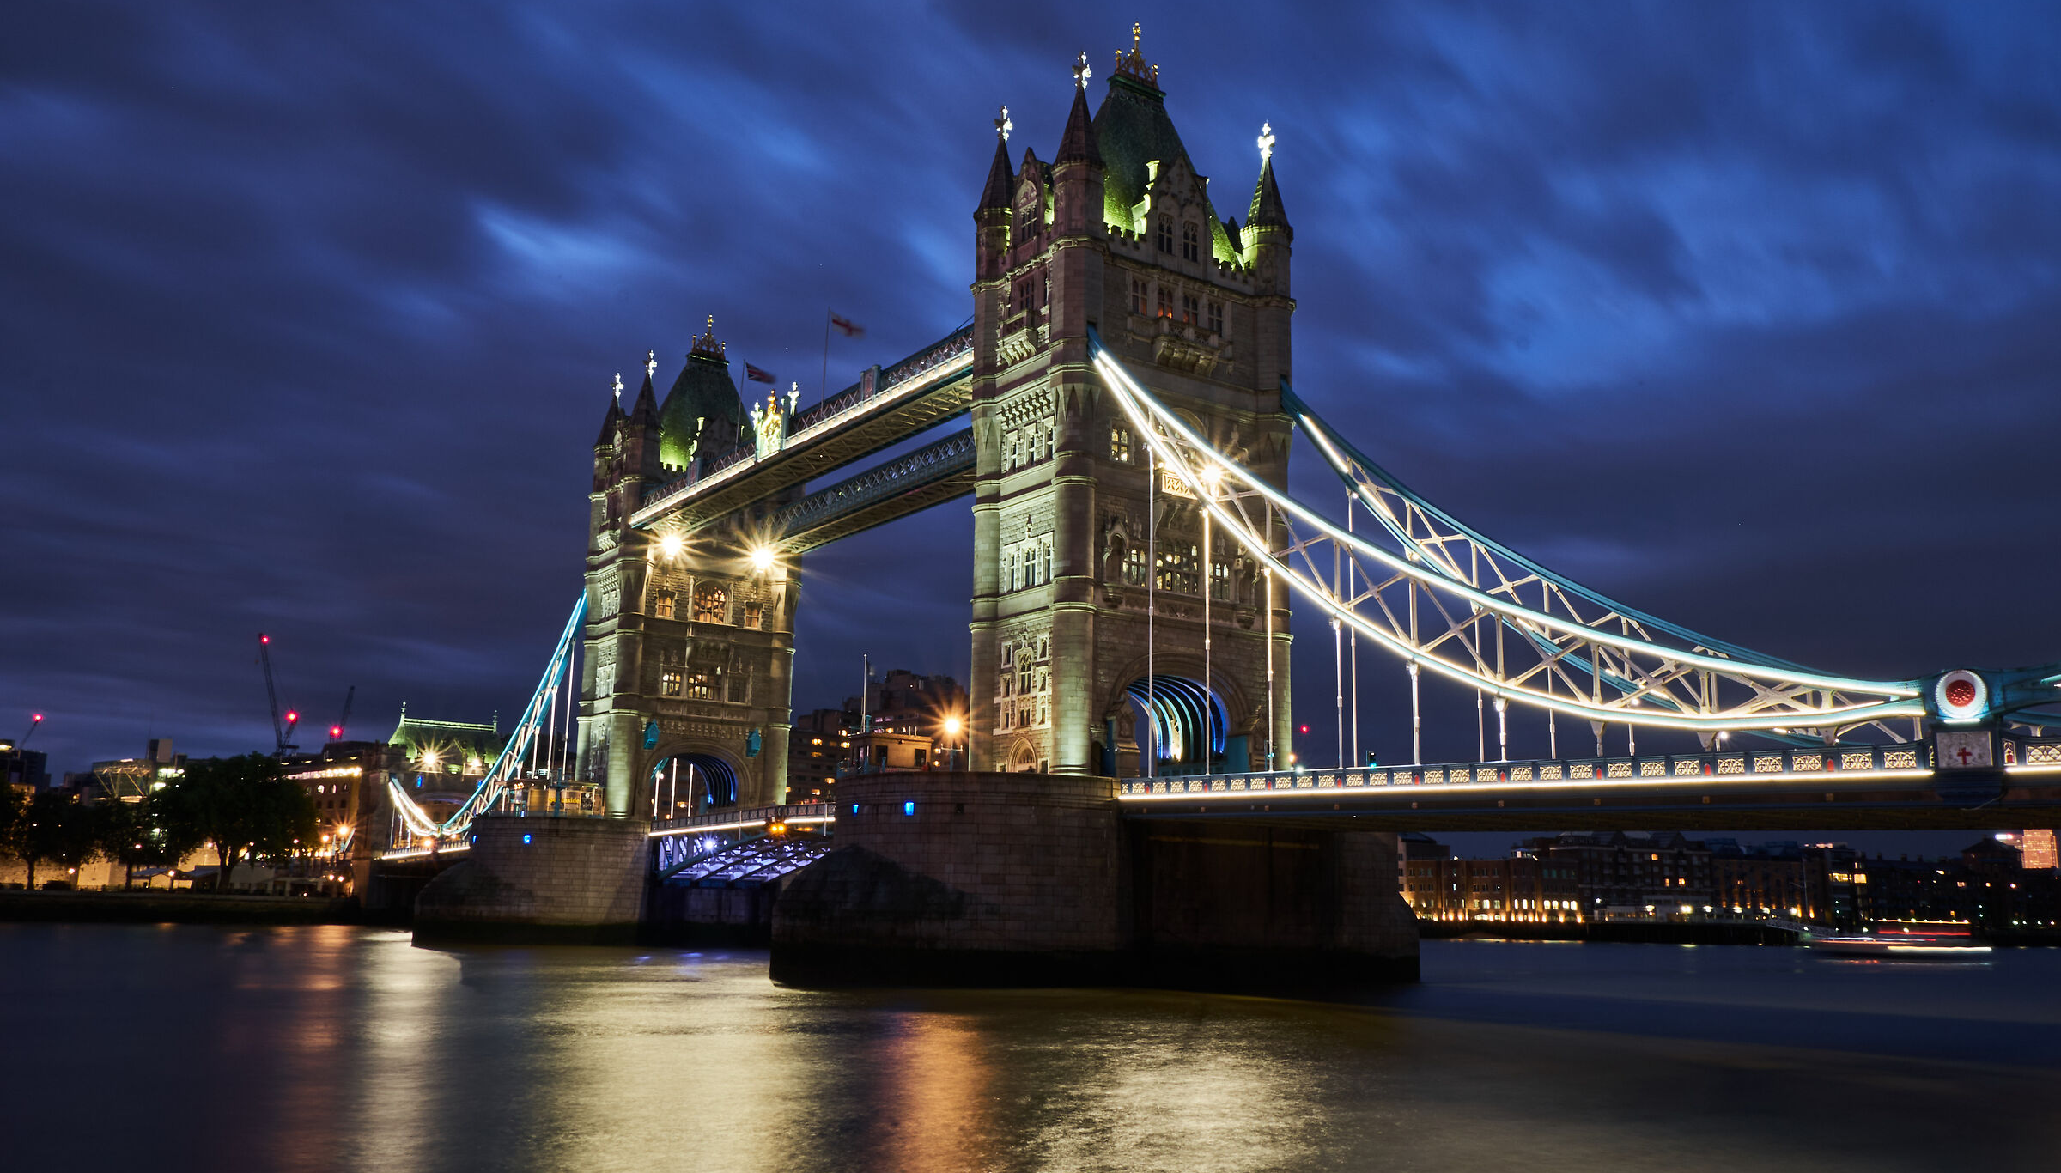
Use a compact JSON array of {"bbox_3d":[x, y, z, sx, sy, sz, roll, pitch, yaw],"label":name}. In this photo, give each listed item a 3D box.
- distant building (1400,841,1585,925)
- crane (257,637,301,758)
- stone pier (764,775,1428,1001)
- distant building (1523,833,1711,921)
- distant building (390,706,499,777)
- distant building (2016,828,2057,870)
[{"bbox_3d":[115.710,77.900,418.580,46.920,19.300,24.000,3,-12,-7],"label":"distant building"},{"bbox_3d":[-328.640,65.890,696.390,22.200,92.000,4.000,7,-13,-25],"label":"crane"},{"bbox_3d":[7.230,21.490,115.290,56.300,13.600,21.300,9,-14,-34],"label":"stone pier"},{"bbox_3d":[159.690,79.760,435.730,49.770,24.300,19.000,7,-13,-26],"label":"distant building"},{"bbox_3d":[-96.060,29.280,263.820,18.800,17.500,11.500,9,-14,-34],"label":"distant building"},{"bbox_3d":[2103.180,604.690,3338.320,58.000,235.000,58.000,-6,-13,31],"label":"distant building"}]

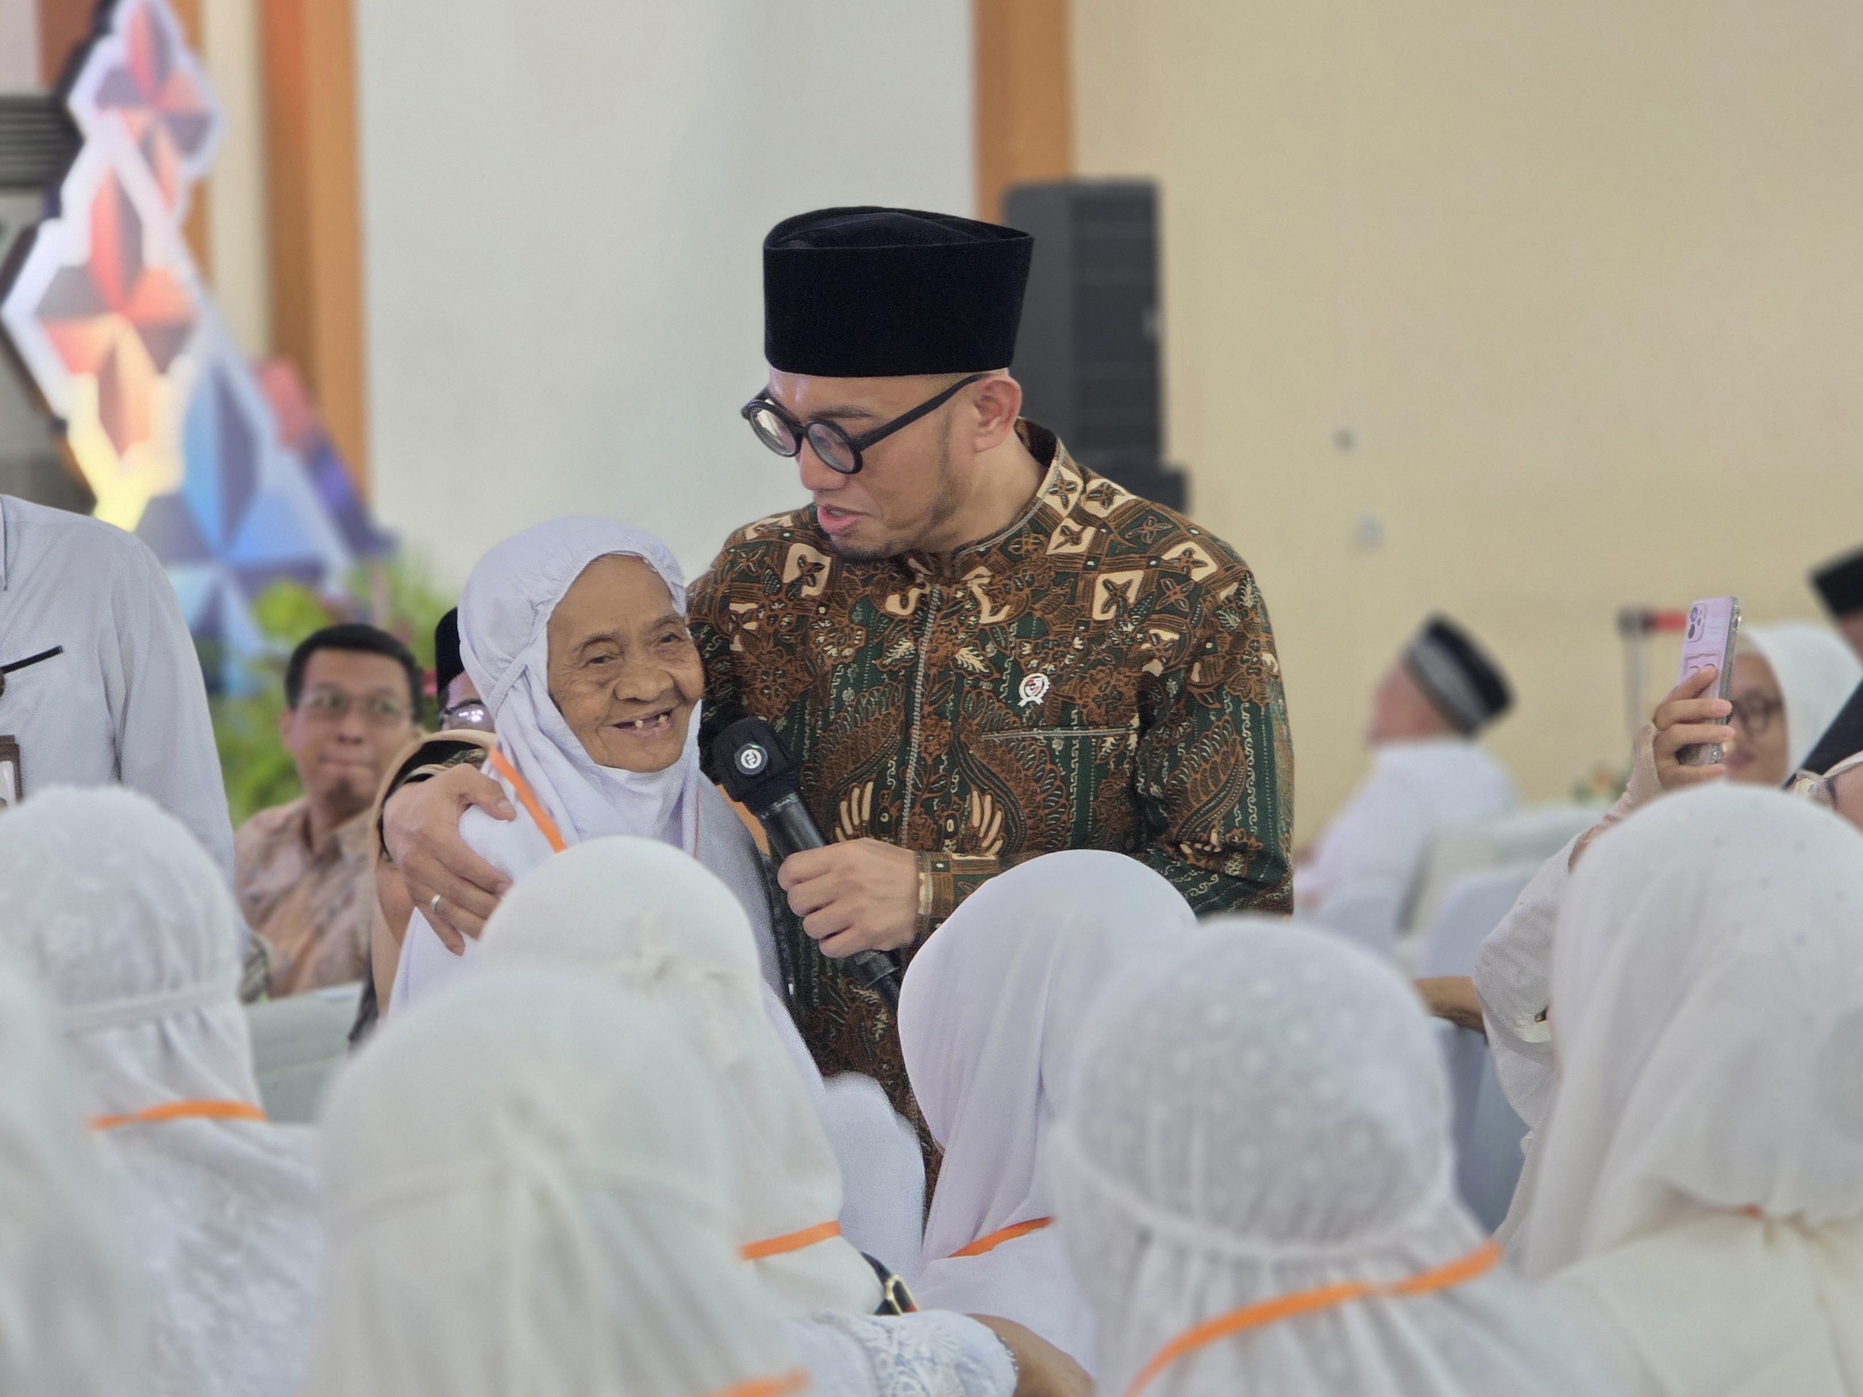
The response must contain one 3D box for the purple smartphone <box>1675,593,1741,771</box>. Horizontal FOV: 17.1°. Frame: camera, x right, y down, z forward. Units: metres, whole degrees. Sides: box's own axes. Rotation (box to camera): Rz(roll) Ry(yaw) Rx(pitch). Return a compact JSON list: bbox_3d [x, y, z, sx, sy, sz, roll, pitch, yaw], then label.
[{"bbox_3d":[0.684,-0.016,5.450,0.011,0.152,0.076,12,-9,-26],"label":"purple smartphone"}]

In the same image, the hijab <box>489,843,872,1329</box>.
[{"bbox_3d":[-0.185,0.347,3.955,0.400,0.520,0.320,0,1,-6],"label":"hijab"}]

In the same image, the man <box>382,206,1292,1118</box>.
[{"bbox_3d":[-0.062,0.496,4.587,0.700,1.720,0.420,0,1,22],"label":"man"}]

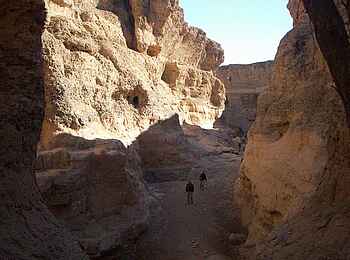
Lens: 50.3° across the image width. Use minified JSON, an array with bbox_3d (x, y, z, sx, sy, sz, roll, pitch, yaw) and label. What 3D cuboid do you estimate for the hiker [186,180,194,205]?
[{"bbox_3d":[1.100,4.460,26.500,0.550,1.730,0.360,0,3,0],"label":"hiker"}]

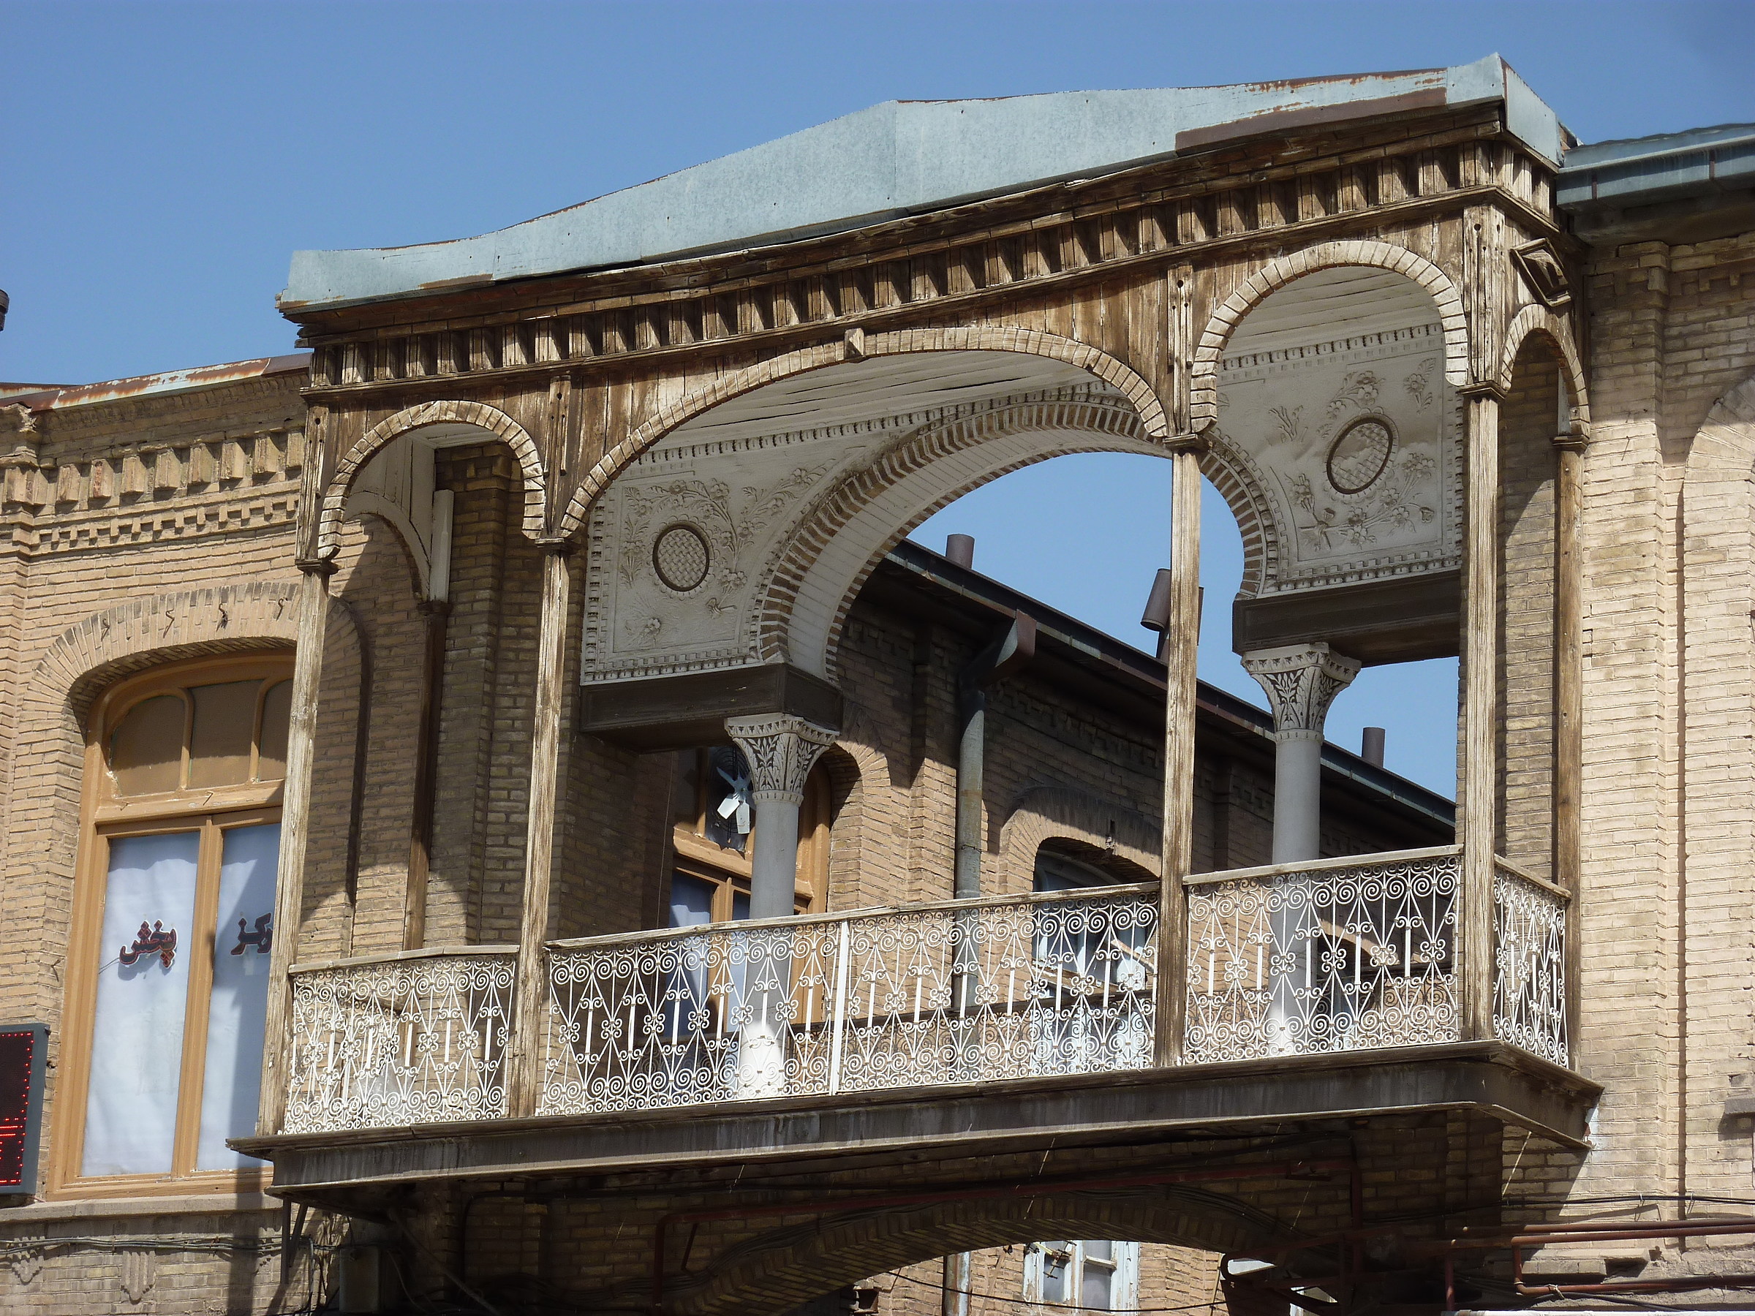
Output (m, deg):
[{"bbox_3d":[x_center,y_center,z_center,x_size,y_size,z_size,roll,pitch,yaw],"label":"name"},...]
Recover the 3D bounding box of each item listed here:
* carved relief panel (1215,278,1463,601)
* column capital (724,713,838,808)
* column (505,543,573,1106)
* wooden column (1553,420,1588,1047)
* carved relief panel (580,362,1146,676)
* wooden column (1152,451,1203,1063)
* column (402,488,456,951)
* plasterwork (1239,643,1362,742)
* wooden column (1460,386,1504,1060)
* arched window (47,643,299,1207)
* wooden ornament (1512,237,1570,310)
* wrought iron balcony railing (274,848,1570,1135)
[{"bbox_3d":[2.231,-0.975,25.567,1.386,1.337,0.119,-7,-19,31],"label":"carved relief panel"},{"bbox_3d":[-0.487,0.520,25.907,0.389,0.464,0.389,-7,-17,32],"label":"column capital"},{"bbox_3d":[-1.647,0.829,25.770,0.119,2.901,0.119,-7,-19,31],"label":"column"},{"bbox_3d":[3.003,0.388,22.815,0.135,2.894,0.135,-7,-17,32],"label":"wooden column"},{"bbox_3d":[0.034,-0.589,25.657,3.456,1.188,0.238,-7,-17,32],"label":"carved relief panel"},{"bbox_3d":[1.310,0.375,22.832,0.146,2.819,0.146,-7,-17,32],"label":"wooden column"},{"bbox_3d":[-2.282,0.761,26.264,0.151,3.348,0.151,-7,-17,32],"label":"column"},{"bbox_3d":[2.046,0.210,25.661,0.416,0.445,0.396,-7,-19,31],"label":"plasterwork"},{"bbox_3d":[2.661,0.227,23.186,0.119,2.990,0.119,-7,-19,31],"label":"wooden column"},{"bbox_3d":[-3.460,1.329,27.091,1.696,2.819,0.162,-7,-17,32],"label":"arched window"},{"bbox_3d":[2.894,-1.697,22.956,0.076,0.302,0.594,-7,-17,32],"label":"wooden ornament"},{"bbox_3d":[0.064,1.723,24.943,6.593,0.871,0.970,-7,-19,31],"label":"wrought iron balcony railing"}]

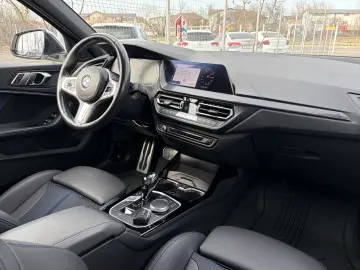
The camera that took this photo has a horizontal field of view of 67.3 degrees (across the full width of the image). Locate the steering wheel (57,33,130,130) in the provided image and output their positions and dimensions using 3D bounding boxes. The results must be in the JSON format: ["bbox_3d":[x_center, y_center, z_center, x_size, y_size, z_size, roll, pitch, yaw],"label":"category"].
[{"bbox_3d":[-0.329,-0.201,1.029,0.370,0.370,0.095,12,0,32],"label":"steering wheel"}]

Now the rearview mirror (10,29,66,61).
[{"bbox_3d":[-0.723,-0.463,1.390,0.240,0.155,0.130,8,20,23],"label":"rearview mirror"}]

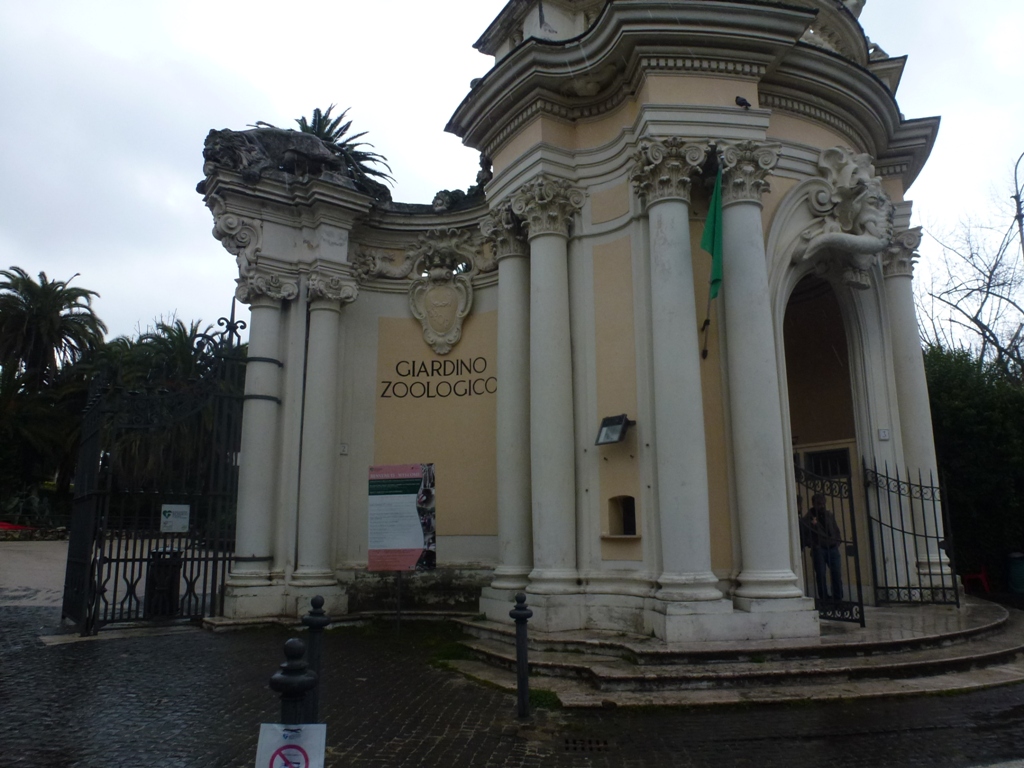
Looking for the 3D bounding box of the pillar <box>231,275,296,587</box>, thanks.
[{"bbox_3d":[-3.955,0.655,11.122,0.800,4.780,0.800,7,-13,-34],"label":"pillar"}]

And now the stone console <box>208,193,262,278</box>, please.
[{"bbox_3d":[-4.384,-2.354,11.256,0.720,1.300,0.520,7,-13,-35],"label":"stone console"}]

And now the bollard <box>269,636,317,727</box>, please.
[{"bbox_3d":[-0.915,1.565,2.909,0.200,1.000,0.200,0,-10,0],"label":"bollard"}]

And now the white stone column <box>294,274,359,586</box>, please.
[{"bbox_3d":[-2.991,0.688,11.108,0.755,4.719,0.755,7,-13,-34],"label":"white stone column"}]

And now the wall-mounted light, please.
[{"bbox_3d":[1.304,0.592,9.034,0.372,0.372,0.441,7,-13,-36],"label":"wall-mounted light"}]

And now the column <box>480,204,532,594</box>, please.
[{"bbox_3d":[0.080,0.074,10.855,0.820,5.860,0.820,6,-12,-30],"label":"column"}]

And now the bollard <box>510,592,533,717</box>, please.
[{"bbox_3d":[0.086,2.357,6.224,0.216,1.019,0.216,-1,-10,0],"label":"bollard"}]

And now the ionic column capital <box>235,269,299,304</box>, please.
[{"bbox_3d":[-3.972,-1.469,11.515,0.800,0.520,0.800,7,-13,-34],"label":"ionic column capital"}]

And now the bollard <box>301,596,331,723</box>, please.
[{"bbox_3d":[-1.410,2.029,5.059,0.200,1.000,0.200,0,-10,0],"label":"bollard"}]

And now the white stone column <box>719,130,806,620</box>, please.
[{"bbox_3d":[3.073,-0.289,9.107,0.820,5.930,0.820,1,-11,-6],"label":"white stone column"}]

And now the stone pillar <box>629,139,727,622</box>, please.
[{"bbox_3d":[2.091,-0.190,8.967,0.850,5.800,0.850,0,-11,-5],"label":"stone pillar"}]

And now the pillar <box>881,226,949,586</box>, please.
[{"bbox_3d":[6.667,0.206,11.918,0.820,5.880,0.820,8,-14,-39],"label":"pillar"}]

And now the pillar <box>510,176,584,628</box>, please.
[{"bbox_3d":[0.568,0.043,10.037,0.850,5.860,0.850,6,-12,-33],"label":"pillar"}]

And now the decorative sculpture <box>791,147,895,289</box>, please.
[{"bbox_3d":[4.991,-2.514,10.721,1.500,2.080,0.980,8,-14,-40],"label":"decorative sculpture"}]

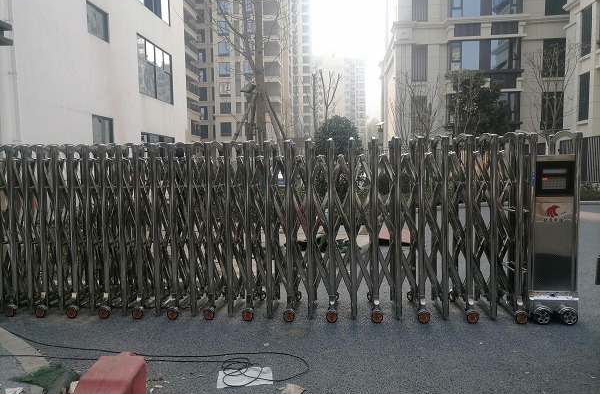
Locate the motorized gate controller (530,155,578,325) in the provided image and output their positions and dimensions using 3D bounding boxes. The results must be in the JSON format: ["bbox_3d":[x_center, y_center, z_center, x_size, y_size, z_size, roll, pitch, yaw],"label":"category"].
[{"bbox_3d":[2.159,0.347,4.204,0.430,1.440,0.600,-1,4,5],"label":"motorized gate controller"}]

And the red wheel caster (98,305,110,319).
[{"bbox_3d":[-1.815,1.067,4.344,0.106,0.112,0.055,-1,4,5],"label":"red wheel caster"}]

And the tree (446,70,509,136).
[{"bbox_3d":[7.050,-2.575,18.691,2.451,4.866,2.328,-1,5,0],"label":"tree"}]

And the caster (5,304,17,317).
[{"bbox_3d":[-2.739,1.079,4.428,0.106,0.112,0.055,-1,4,5],"label":"caster"}]

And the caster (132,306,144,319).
[{"bbox_3d":[-1.489,1.068,4.315,0.106,0.112,0.055,-1,4,5],"label":"caster"}]

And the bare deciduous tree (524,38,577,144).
[{"bbox_3d":[8.367,-2.548,15.717,1.850,5.300,1.750,-1,4,5],"label":"bare deciduous tree"}]

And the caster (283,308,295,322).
[{"bbox_3d":[-0.093,1.052,4.167,0.100,0.112,0.055,0,5,5],"label":"caster"}]

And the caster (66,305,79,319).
[{"bbox_3d":[-2.107,1.065,4.342,0.100,0.112,0.055,0,5,5],"label":"caster"}]

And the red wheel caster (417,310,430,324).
[{"bbox_3d":[1.083,1.042,4.083,0.100,0.112,0.055,0,5,5],"label":"red wheel caster"}]

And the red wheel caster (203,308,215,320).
[{"bbox_3d":[-0.818,1.056,4.237,0.100,0.112,0.055,0,5,5],"label":"red wheel caster"}]

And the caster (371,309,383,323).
[{"bbox_3d":[0.678,1.045,4.109,0.100,0.112,0.055,0,5,5],"label":"caster"}]

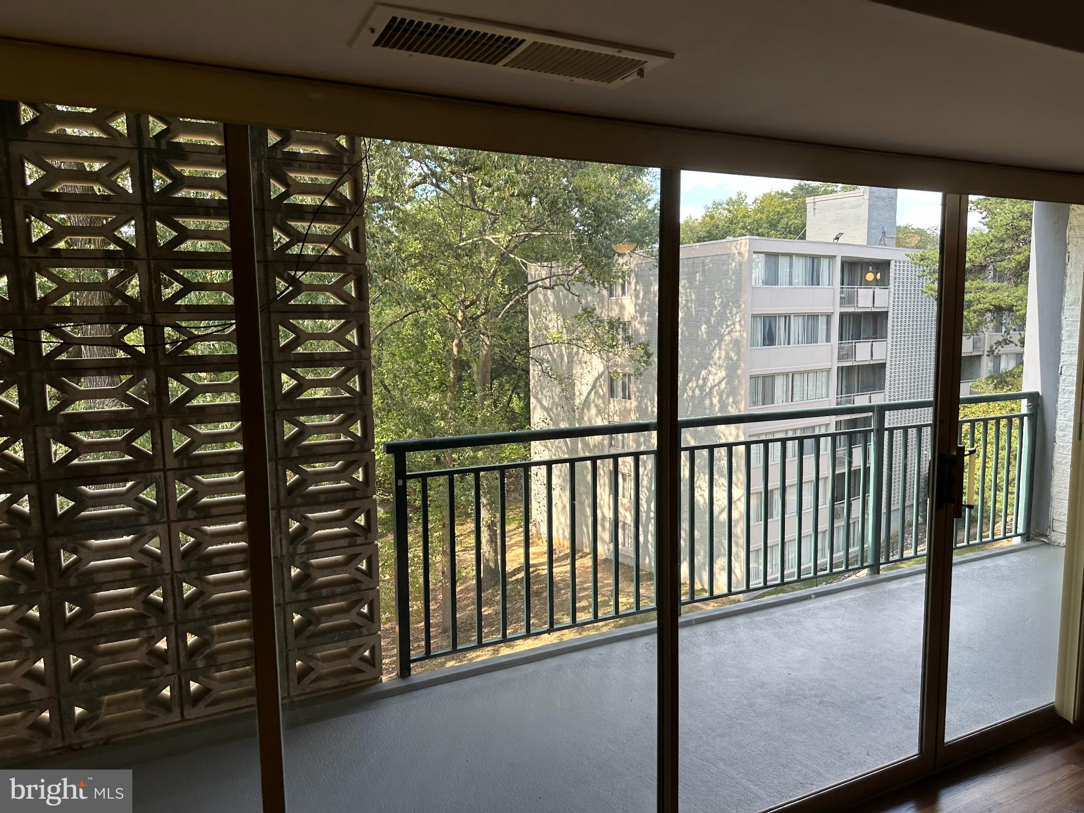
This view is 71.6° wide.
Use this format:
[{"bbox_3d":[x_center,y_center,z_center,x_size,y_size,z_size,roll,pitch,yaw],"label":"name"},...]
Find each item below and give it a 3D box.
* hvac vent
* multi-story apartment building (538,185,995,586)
[{"bbox_3d":[-0.048,-0.627,1.348,0.553,0.020,0.197,-4,7,-26],"label":"hvac vent"},{"bbox_3d":[15.233,-2.520,47.189,27.400,19.300,16.700,-6,8,-35],"label":"multi-story apartment building"}]

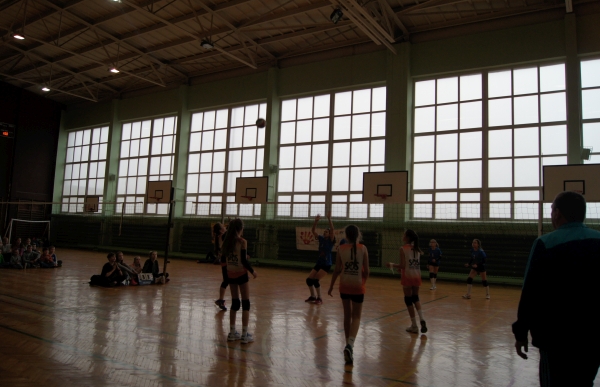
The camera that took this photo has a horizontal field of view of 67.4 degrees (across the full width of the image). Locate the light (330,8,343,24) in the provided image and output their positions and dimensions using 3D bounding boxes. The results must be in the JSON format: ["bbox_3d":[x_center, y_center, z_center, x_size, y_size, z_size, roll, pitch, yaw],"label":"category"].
[{"bbox_3d":[1.209,-5.863,14.894,0.400,0.420,0.360,-1,-7,32],"label":"light"}]

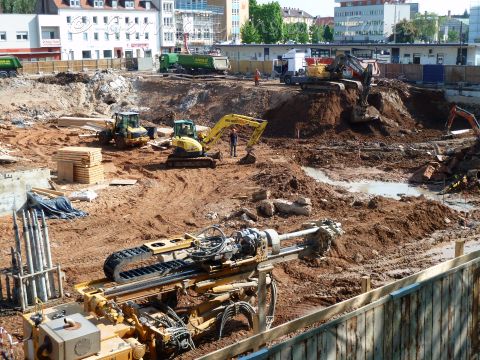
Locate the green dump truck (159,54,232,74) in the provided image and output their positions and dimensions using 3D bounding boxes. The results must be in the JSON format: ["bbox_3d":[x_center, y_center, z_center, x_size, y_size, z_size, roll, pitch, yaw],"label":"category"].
[{"bbox_3d":[-5.674,-14.340,83.000,9.200,3.100,2.550,7,14,34],"label":"green dump truck"}]

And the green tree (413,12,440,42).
[{"bbox_3d":[44.672,-34.616,161.149,6.300,11.530,6.300,-1,11,0],"label":"green tree"}]

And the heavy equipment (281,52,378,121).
[{"bbox_3d":[9.014,-8.341,59.700,8.000,5.900,3.000,9,15,41],"label":"heavy equipment"}]

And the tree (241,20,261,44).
[{"bbox_3d":[2.355,-29.990,145.968,4.400,9.710,4.400,-1,11,0],"label":"tree"}]

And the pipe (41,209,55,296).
[{"bbox_3d":[-5.514,2.118,19.195,0.140,2.540,0.140,-5,9,1],"label":"pipe"}]

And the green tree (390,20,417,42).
[{"bbox_3d":[38.378,-32.700,155.999,6.500,10.020,6.500,-1,11,0],"label":"green tree"}]

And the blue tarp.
[{"bbox_3d":[-7.778,1.024,28.518,2.600,0.720,1.500,-2,12,-6],"label":"blue tarp"}]

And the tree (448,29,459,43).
[{"bbox_3d":[52.980,-33.750,165.774,2.500,7.770,2.500,-1,11,0],"label":"tree"}]

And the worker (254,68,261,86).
[{"bbox_3d":[1.788,-10.441,68.000,0.450,1.780,0.600,0,12,6],"label":"worker"}]

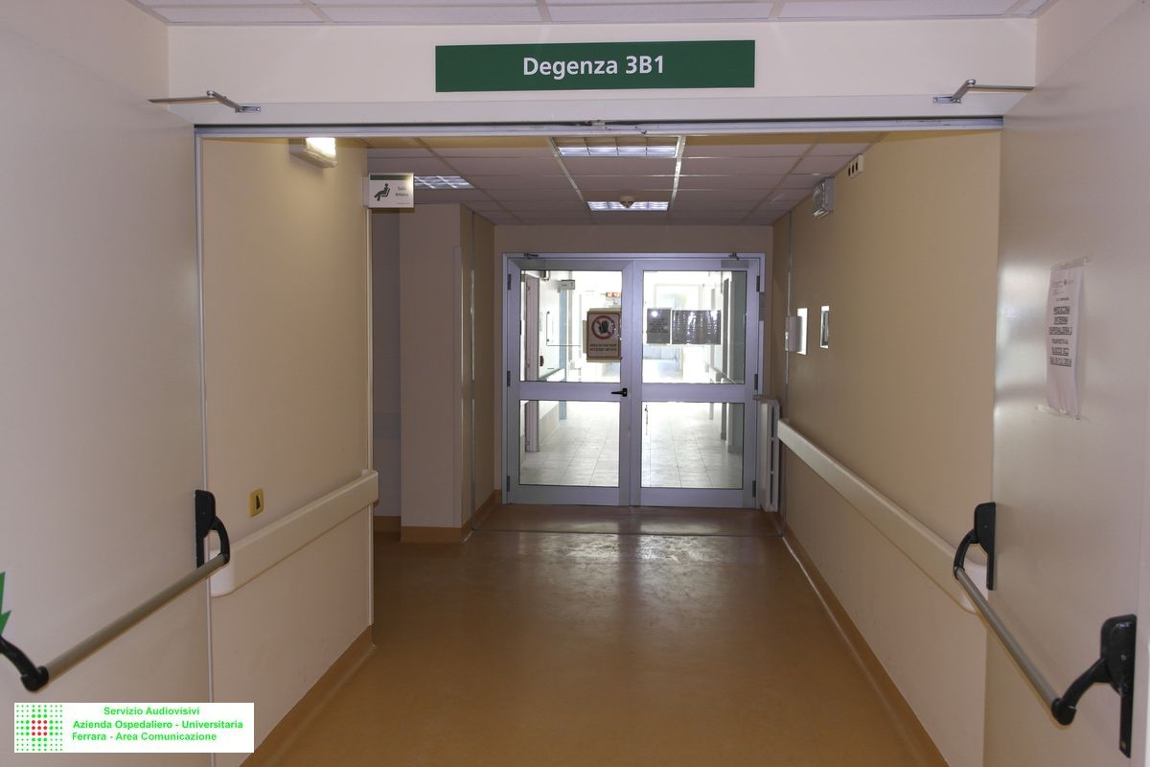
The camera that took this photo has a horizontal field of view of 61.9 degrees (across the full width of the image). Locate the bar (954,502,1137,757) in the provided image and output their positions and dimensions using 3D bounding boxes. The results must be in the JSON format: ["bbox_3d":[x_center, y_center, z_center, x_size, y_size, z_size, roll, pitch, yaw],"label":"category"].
[{"bbox_3d":[1.060,0.510,2.291,0.120,0.260,1.120,1,4,11],"label":"bar"}]

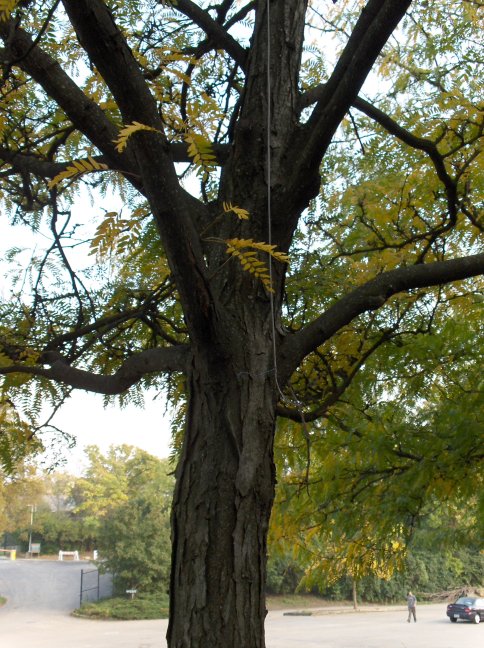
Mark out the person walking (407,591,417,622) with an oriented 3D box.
[{"bbox_3d":[9.844,16.515,42.497,0.540,1.710,0.480,-8,-19,23],"label":"person walking"}]

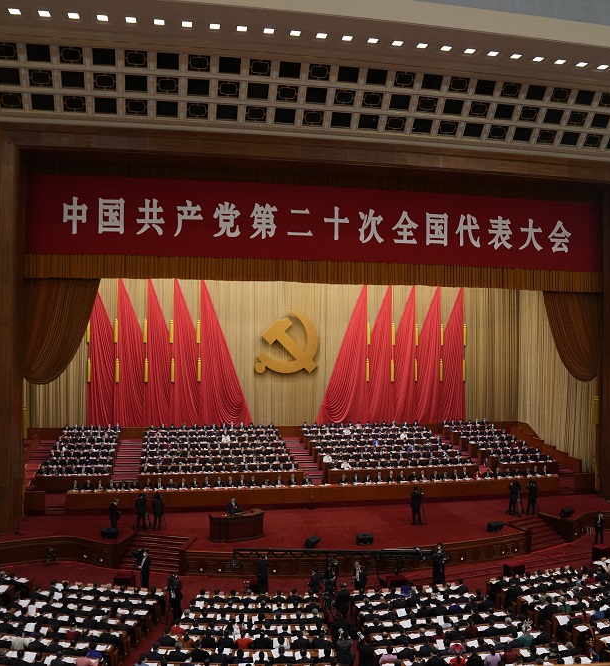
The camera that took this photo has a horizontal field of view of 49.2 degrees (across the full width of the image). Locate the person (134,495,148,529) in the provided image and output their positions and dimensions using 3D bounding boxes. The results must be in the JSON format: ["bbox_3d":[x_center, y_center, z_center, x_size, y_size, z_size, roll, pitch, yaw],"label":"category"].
[{"bbox_3d":[-7.752,8.475,31.500,0.550,1.750,0.450,0,-1,23],"label":"person"}]

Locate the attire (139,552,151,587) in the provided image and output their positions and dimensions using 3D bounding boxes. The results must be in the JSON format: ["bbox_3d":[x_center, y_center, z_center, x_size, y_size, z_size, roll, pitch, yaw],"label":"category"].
[{"bbox_3d":[-6.426,9.668,26.900,0.400,1.580,0.500,1,-1,-26],"label":"attire"}]

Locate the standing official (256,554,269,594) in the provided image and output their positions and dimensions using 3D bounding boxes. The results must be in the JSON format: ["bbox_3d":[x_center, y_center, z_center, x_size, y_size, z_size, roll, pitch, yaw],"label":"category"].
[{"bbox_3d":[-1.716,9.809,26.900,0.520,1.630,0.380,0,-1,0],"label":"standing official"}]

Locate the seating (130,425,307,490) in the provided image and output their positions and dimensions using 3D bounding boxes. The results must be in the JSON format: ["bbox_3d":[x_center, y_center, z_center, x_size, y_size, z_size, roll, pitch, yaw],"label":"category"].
[{"bbox_3d":[-5.360,7.560,41.460,9.500,2.850,7.000,1,-1,-11],"label":"seating"}]

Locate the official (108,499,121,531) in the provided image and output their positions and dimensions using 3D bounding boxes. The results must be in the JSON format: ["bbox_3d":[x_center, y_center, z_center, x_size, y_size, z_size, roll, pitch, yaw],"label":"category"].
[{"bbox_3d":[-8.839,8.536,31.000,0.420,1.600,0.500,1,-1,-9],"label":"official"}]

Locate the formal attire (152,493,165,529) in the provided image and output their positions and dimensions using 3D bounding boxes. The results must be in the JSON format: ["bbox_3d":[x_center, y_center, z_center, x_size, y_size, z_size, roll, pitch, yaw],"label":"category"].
[{"bbox_3d":[-6.925,8.461,31.500,0.550,1.750,0.450,0,-1,18],"label":"formal attire"}]

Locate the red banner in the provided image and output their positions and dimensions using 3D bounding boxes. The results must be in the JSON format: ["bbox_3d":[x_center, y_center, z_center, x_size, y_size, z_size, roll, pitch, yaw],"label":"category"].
[{"bbox_3d":[1.830,-5.860,37.100,32.800,4.100,0.200,1,-1,-11],"label":"red banner"}]

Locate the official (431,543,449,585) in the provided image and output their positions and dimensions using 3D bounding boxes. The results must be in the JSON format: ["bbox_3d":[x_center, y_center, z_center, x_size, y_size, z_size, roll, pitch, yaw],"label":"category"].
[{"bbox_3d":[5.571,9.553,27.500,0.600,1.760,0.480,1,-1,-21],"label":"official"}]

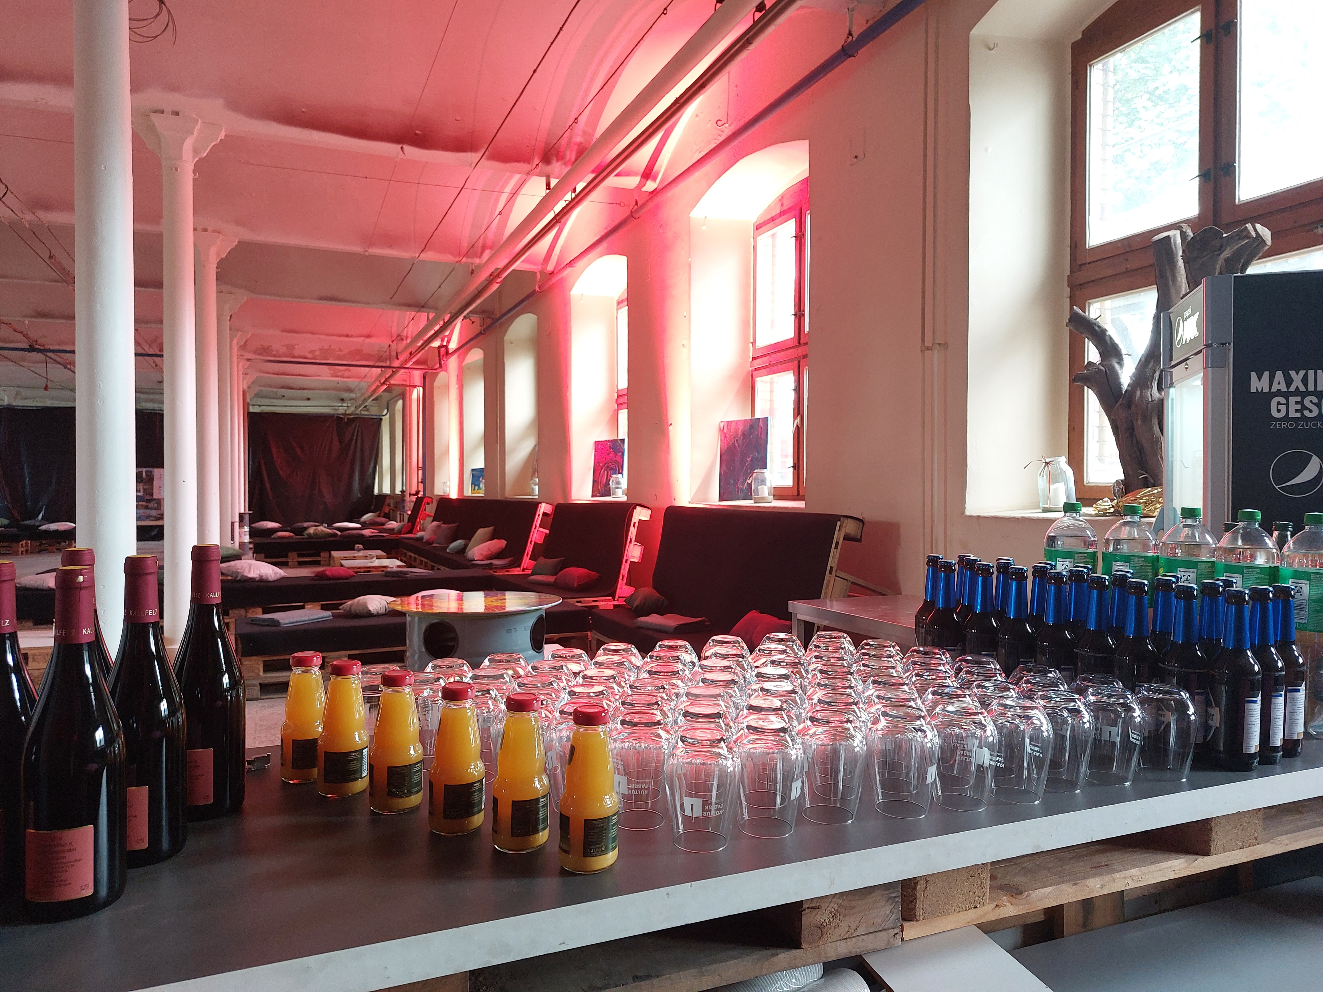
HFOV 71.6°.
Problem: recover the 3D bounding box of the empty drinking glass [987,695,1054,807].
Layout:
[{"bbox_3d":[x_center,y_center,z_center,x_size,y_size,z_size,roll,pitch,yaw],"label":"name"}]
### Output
[{"bbox_3d":[0.434,0.310,1.122,0.082,0.114,0.082,0,1,-22],"label":"empty drinking glass"}]

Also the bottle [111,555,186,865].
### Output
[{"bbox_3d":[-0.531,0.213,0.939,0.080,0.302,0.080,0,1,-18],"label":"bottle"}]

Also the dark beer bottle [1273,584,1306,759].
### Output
[{"bbox_3d":[0.870,0.243,1.290,0.060,0.234,0.060,2,3,34],"label":"dark beer bottle"}]

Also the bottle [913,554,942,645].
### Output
[{"bbox_3d":[0.479,0.224,1.612,0.060,0.234,0.060,2,2,17],"label":"bottle"}]

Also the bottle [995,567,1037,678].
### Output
[{"bbox_3d":[0.571,0.232,1.471,0.062,0.235,0.062,0,1,0],"label":"bottle"}]

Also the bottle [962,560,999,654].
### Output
[{"bbox_3d":[0.571,0.239,1.625,0.060,0.240,0.060,0,1,-22],"label":"bottle"}]

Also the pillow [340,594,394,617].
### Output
[{"bbox_3d":[-2.265,0.820,7.050,0.410,0.130,0.400,0,1,-12],"label":"pillow"}]

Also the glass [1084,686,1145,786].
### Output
[{"bbox_3d":[0.574,0.304,1.166,0.074,0.114,0.074,2,3,27],"label":"glass"}]

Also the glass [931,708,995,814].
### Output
[{"bbox_3d":[0.358,0.308,1.092,0.079,0.116,0.079,0,1,0],"label":"glass"}]

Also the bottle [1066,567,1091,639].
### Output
[{"bbox_3d":[0.689,0.243,1.517,0.060,0.241,0.060,1,2,25],"label":"bottle"}]

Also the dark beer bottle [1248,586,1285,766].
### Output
[{"bbox_3d":[0.835,0.247,1.279,0.060,0.240,0.060,0,1,-22],"label":"dark beer bottle"}]

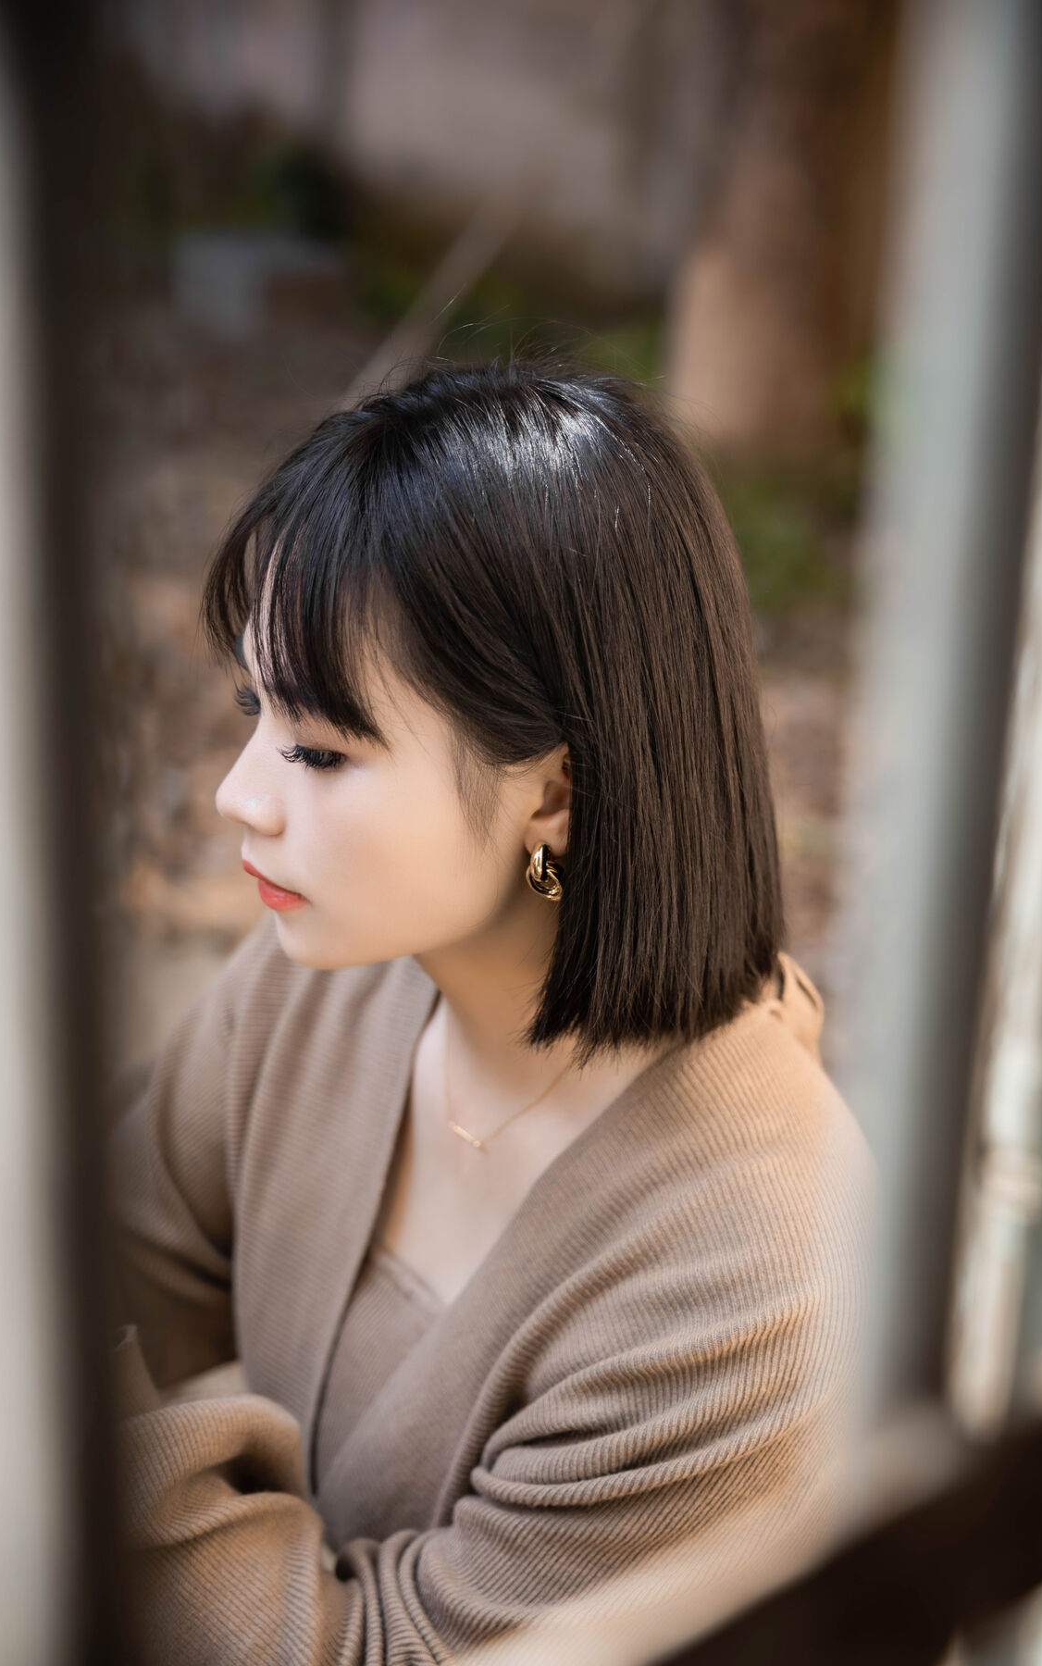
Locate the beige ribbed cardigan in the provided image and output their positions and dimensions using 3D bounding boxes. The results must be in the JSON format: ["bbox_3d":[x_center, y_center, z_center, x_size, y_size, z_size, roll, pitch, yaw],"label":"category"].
[{"bbox_3d":[-0.035,0.262,1.180,0.450,0.450,0.360,18,26,37],"label":"beige ribbed cardigan"}]

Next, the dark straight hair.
[{"bbox_3d":[-0.009,-0.064,1.085,0.255,0.280,0.210,-8,23,-26],"label":"dark straight hair"}]

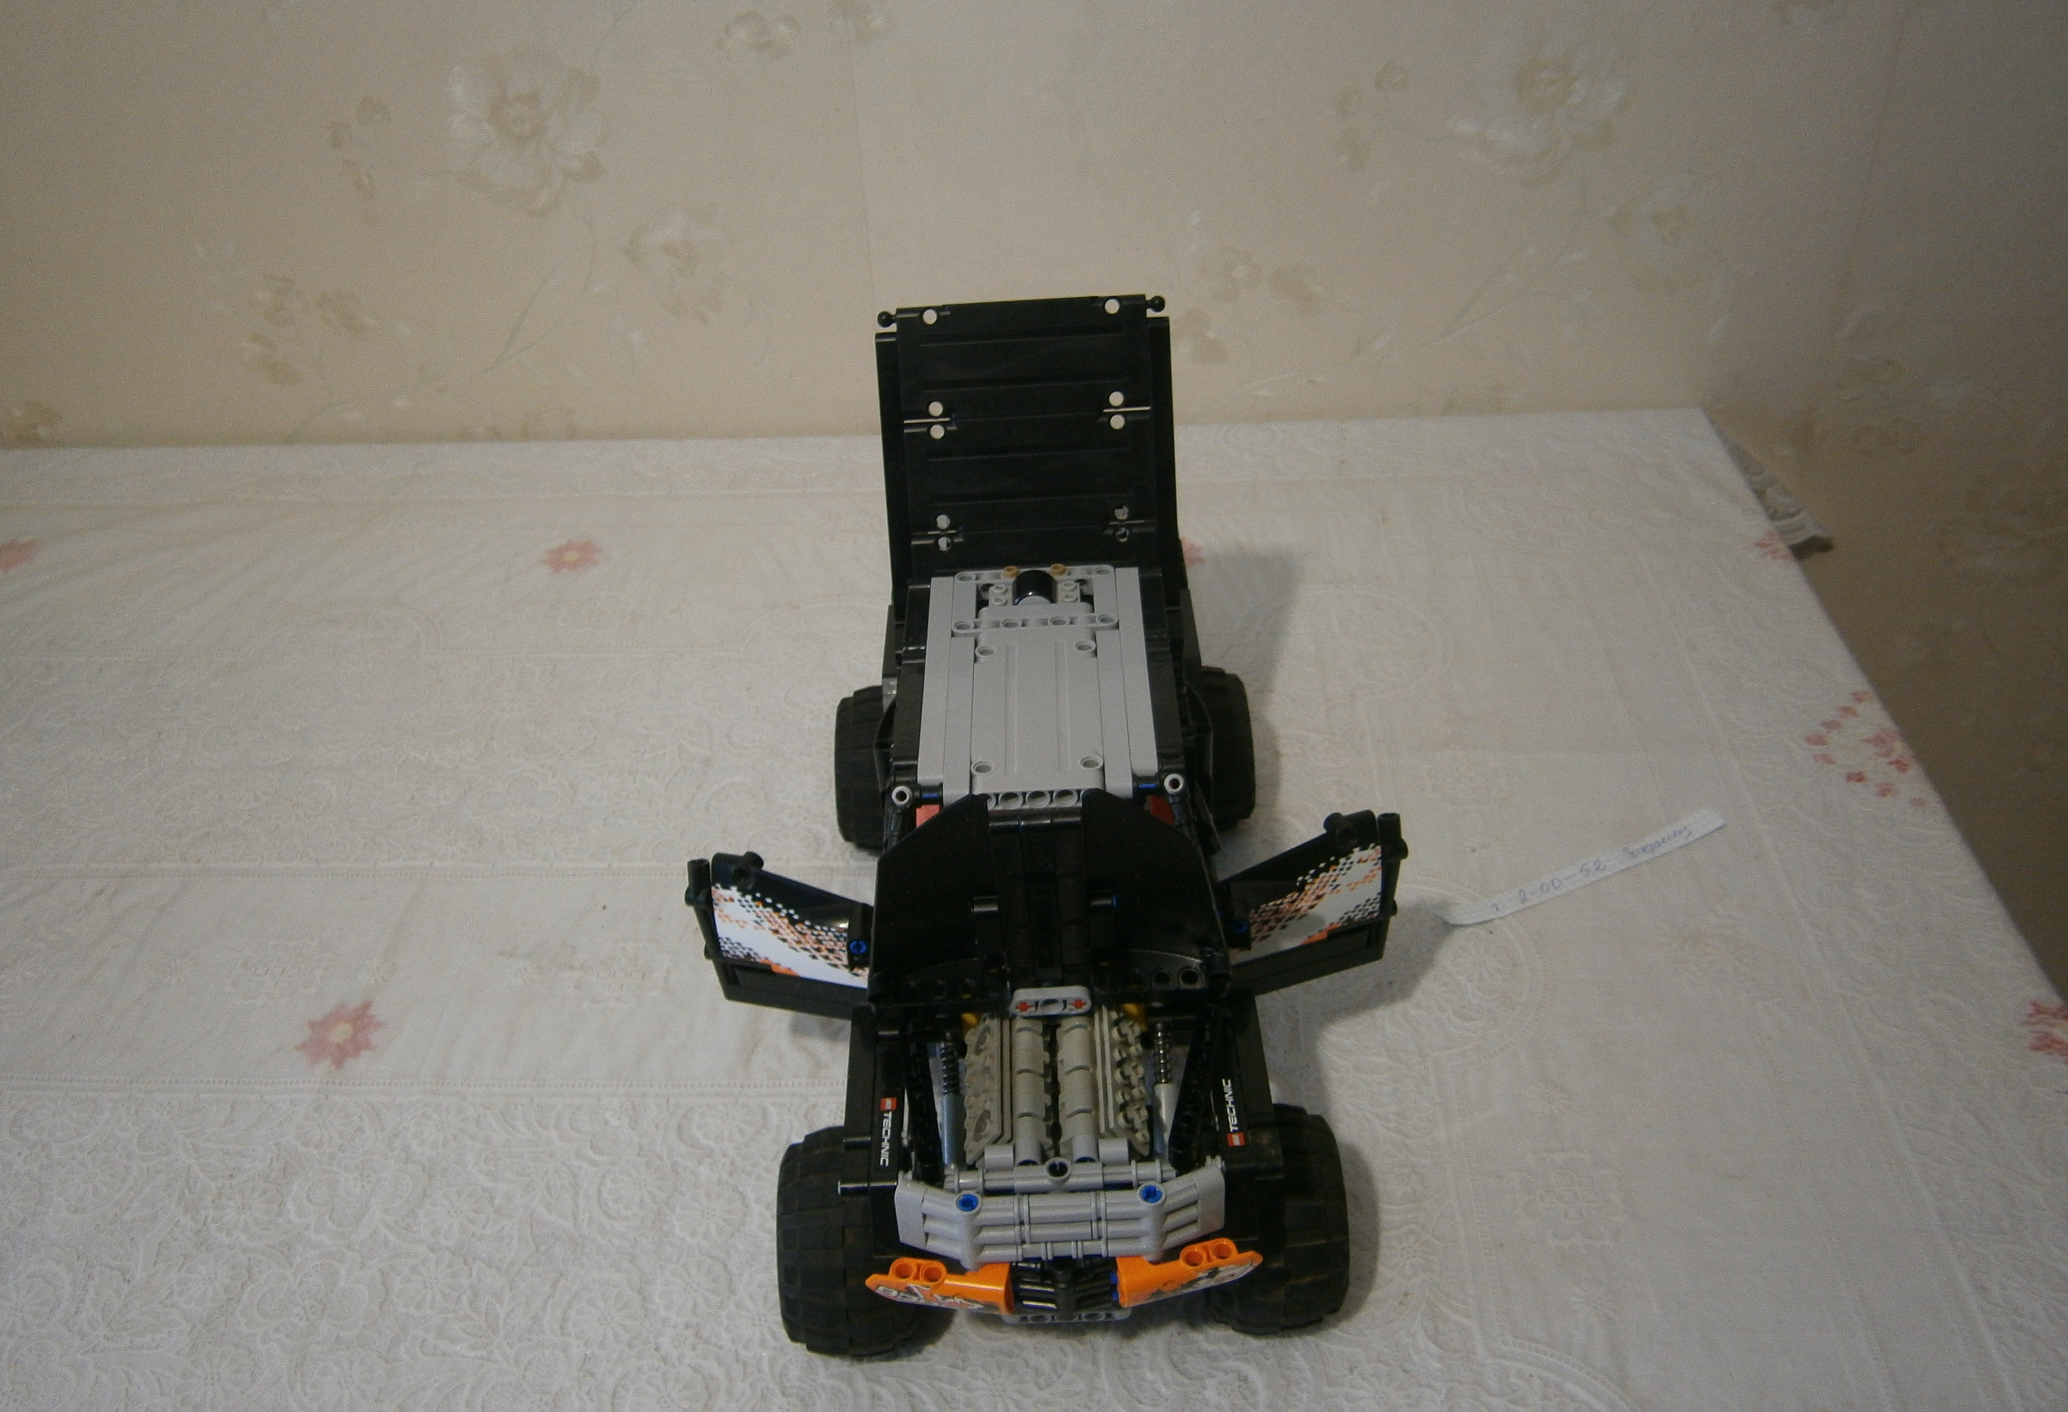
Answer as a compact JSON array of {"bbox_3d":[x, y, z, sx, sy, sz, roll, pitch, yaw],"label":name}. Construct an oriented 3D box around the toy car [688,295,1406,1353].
[{"bbox_3d":[0.003,0.024,0.620,0.231,0.244,0.320,-3,35,1],"label":"toy car"}]

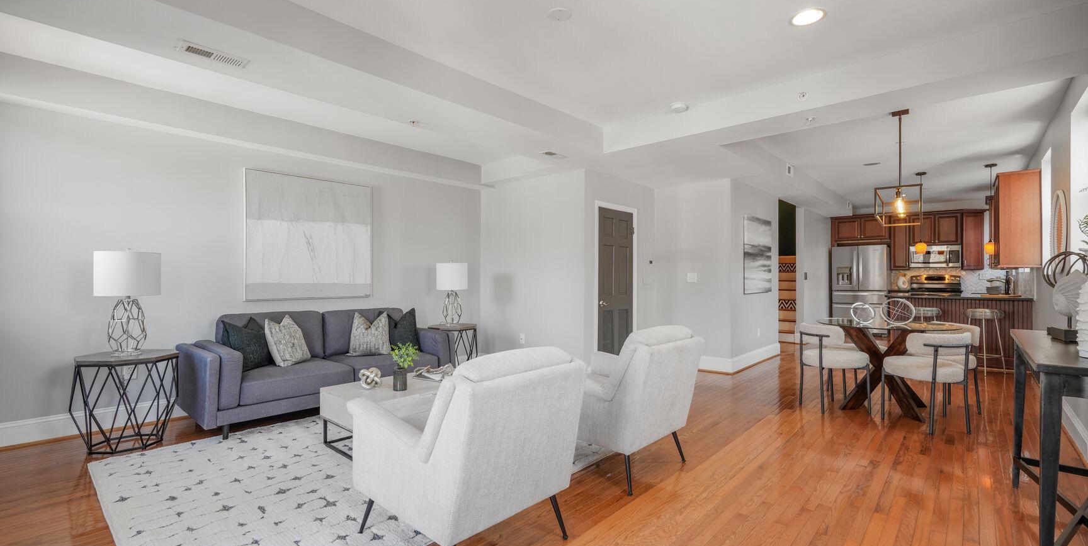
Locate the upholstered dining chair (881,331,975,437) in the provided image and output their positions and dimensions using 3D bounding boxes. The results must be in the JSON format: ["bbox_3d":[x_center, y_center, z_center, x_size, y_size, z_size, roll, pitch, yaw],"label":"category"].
[{"bbox_3d":[3.077,0.846,3.899,0.510,0.765,0.520,0,0,-3],"label":"upholstered dining chair"}]

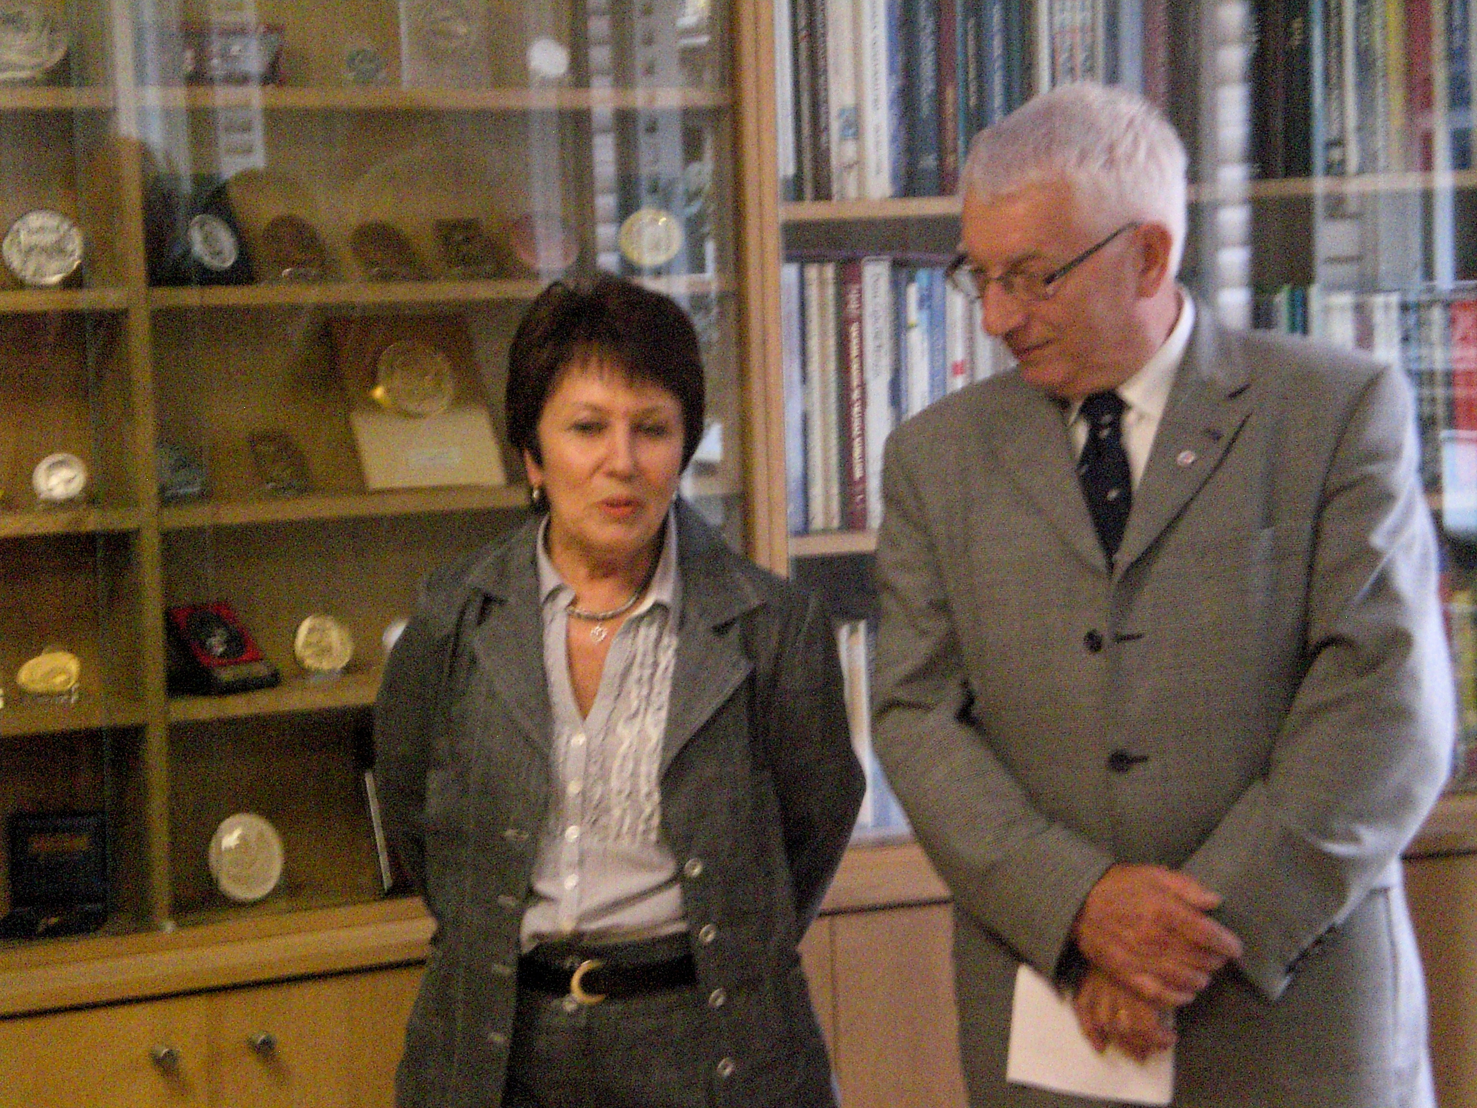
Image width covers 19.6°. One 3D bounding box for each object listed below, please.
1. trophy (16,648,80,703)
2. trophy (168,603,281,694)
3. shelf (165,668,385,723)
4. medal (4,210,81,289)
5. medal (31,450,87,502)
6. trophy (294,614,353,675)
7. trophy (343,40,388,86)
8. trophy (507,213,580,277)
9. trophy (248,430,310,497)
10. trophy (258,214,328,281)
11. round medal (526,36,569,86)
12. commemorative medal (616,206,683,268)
[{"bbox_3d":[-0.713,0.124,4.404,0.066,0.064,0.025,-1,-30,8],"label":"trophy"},{"bbox_3d":[-0.538,0.098,4.458,0.090,0.088,0.082,3,7,44],"label":"trophy"},{"bbox_3d":[-0.349,0.134,4.631,0.655,0.020,0.250,-4,6,-27],"label":"shelf"},{"bbox_3d":[-0.711,-0.312,4.361,0.082,0.081,0.022,-2,-15,-6],"label":"medal"},{"bbox_3d":[-0.698,-0.079,4.385,0.056,0.058,0.020,-1,-20,0],"label":"medal"},{"bbox_3d":[-0.439,0.095,4.520,0.065,0.065,0.020,-4,-19,-27],"label":"trophy"},{"bbox_3d":[-0.395,-0.520,4.519,0.048,0.050,0.018,-3,-10,-20],"label":"trophy"},{"bbox_3d":[-0.212,-0.336,4.627,0.077,0.072,0.022,-3,-17,-20],"label":"trophy"},{"bbox_3d":[-0.484,-0.095,4.494,0.056,0.074,0.025,-4,-19,-28],"label":"trophy"},{"bbox_3d":[-0.470,-0.324,4.495,0.074,0.076,0.025,-4,-19,-27],"label":"trophy"},{"bbox_3d":[-0.207,-0.533,4.615,0.046,0.050,0.018,-2,-10,-12],"label":"round medal"},{"bbox_3d":[-0.097,-0.346,4.674,0.068,0.066,0.020,-2,-13,-6],"label":"commemorative medal"}]

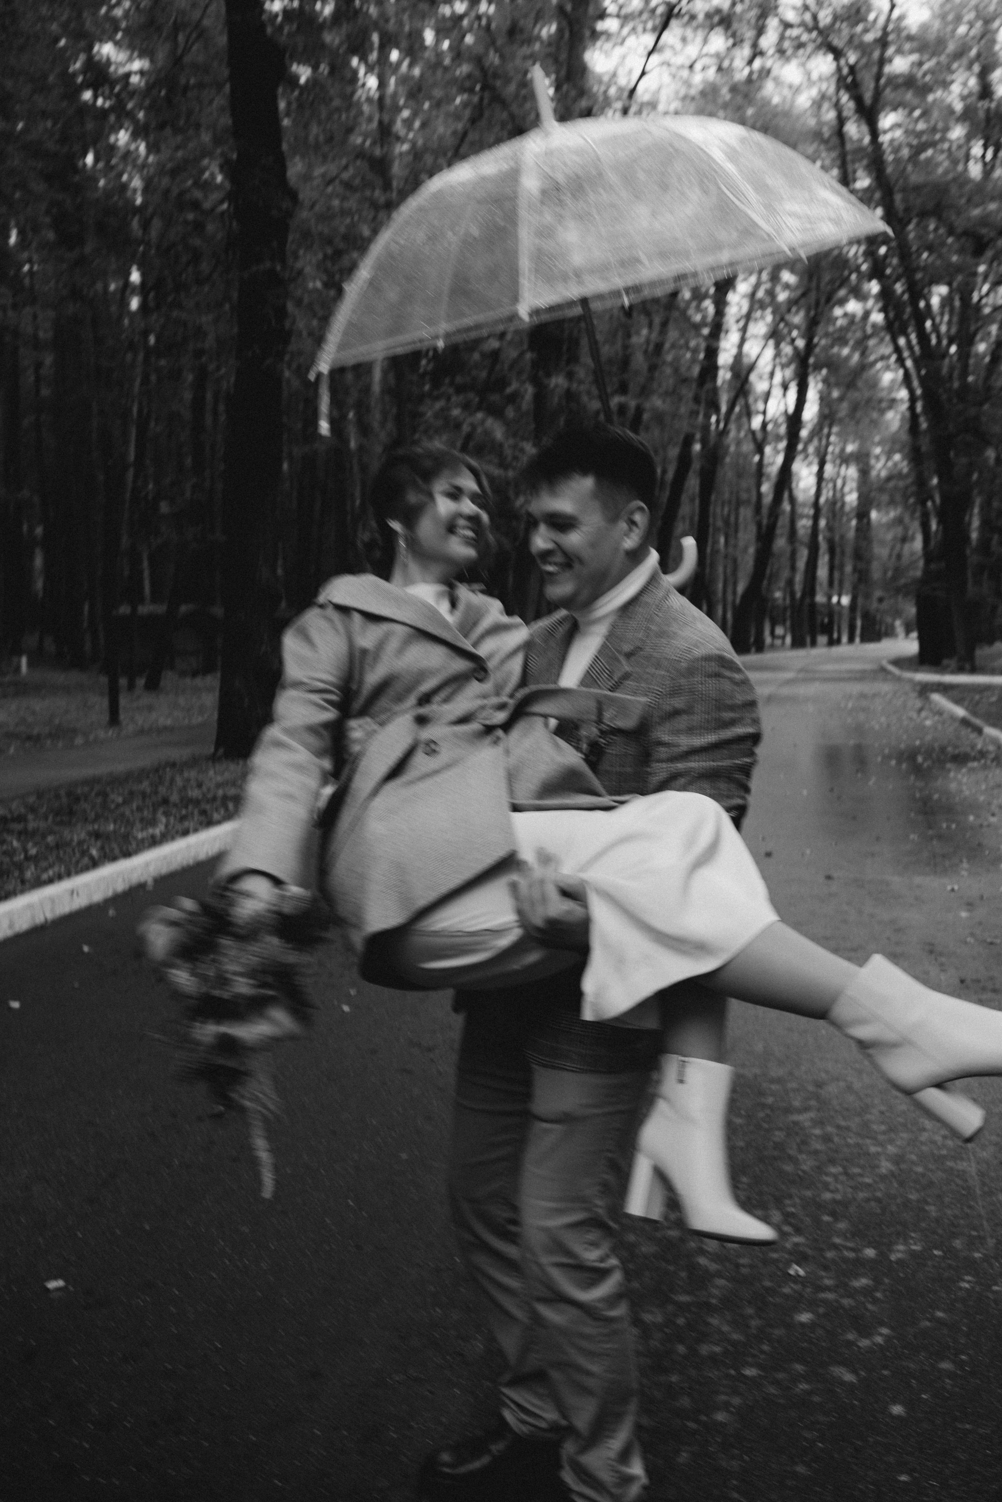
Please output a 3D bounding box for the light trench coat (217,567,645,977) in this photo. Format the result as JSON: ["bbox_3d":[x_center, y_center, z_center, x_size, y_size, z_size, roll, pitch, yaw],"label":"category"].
[{"bbox_3d":[-0.102,0.044,2.140,0.480,0.590,0.430,-3,5,-38],"label":"light trench coat"}]

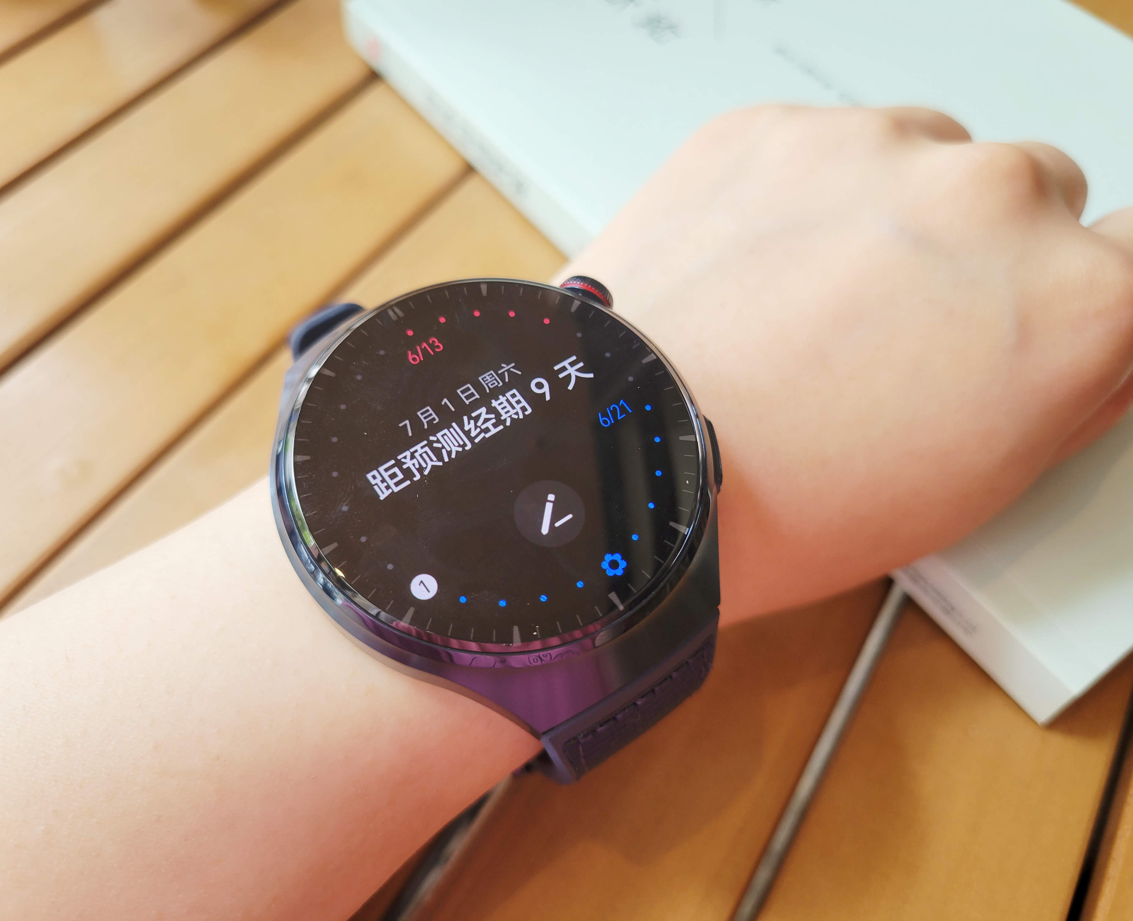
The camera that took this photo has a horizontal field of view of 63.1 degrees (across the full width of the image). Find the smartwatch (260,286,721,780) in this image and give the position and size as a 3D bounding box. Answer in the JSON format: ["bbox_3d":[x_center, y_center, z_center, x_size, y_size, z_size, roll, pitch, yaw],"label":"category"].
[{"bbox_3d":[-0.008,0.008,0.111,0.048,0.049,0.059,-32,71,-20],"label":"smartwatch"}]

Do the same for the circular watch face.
[{"bbox_3d":[-0.007,-0.001,0.091,0.041,0.006,0.041,-32,71,-20],"label":"circular watch face"}]

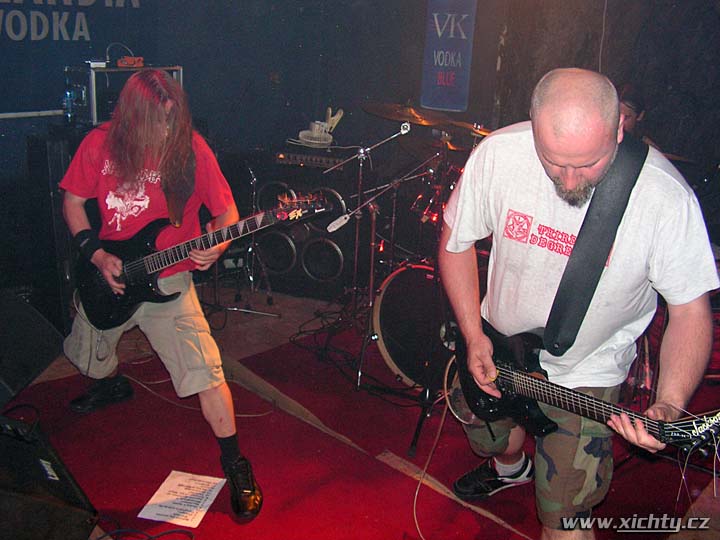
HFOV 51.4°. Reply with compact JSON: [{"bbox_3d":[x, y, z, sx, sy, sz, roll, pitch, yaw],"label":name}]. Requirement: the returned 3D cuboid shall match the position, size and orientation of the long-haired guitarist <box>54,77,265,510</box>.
[{"bbox_3d":[-0.753,0.016,2.713,0.840,1.420,0.760,5,16,5],"label":"long-haired guitarist"}]

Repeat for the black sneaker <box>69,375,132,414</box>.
[{"bbox_3d":[-1.102,0.533,3.211,0.285,0.110,0.105,-11,21,-41],"label":"black sneaker"}]

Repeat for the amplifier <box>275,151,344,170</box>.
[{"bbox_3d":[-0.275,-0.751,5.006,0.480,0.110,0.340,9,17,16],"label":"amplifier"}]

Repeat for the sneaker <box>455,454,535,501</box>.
[{"bbox_3d":[0.508,0.749,2.785,0.300,0.125,0.110,-6,19,-31],"label":"sneaker"}]

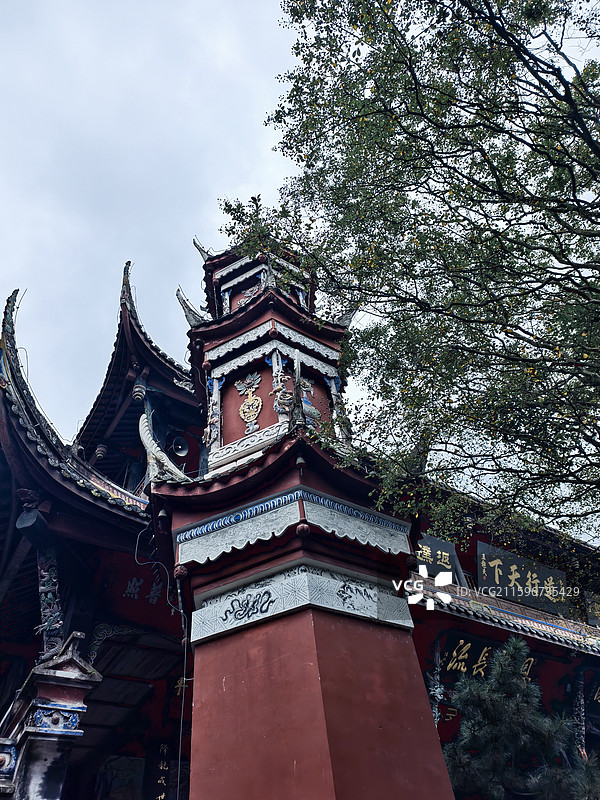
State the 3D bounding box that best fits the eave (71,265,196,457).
[{"bbox_3d":[-3.074,-0.461,10.173,2.100,2.050,3.000,25,-56,-27],"label":"eave"}]

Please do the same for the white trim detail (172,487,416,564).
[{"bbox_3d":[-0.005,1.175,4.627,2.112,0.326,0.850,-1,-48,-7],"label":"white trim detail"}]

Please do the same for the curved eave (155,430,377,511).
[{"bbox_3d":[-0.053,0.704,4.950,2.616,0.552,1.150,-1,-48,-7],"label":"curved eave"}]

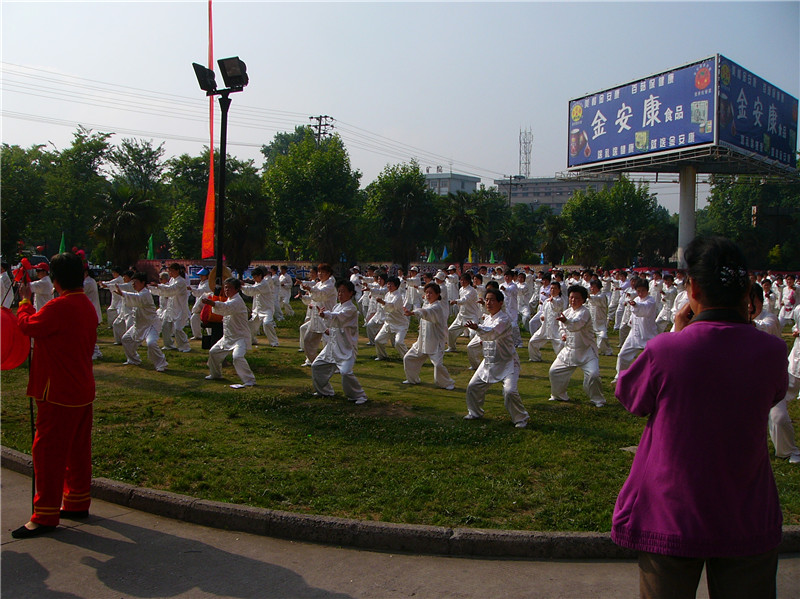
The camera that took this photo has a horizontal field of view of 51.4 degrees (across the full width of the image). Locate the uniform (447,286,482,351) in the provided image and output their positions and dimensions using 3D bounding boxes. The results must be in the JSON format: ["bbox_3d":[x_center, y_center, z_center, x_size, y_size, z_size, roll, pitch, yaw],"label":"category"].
[{"bbox_3d":[1.104,0.324,14.117,0.640,1.140,0.570,0,3,-25],"label":"uniform"}]

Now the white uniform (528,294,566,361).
[{"bbox_3d":[2.279,0.440,13.024,0.620,1.037,0.550,4,4,44],"label":"white uniform"}]

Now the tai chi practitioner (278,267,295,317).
[{"bbox_3d":[-3.507,-0.264,25.806,0.450,1.572,0.550,-1,3,-41],"label":"tai chi practitioner"}]

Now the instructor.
[{"bbox_3d":[-2.045,0.542,4.921,0.560,1.639,0.520,2,3,13],"label":"instructor"}]

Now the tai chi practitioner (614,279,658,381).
[{"bbox_3d":[3.048,0.411,10.626,0.600,1.359,0.650,-2,4,-44],"label":"tai chi practitioner"}]

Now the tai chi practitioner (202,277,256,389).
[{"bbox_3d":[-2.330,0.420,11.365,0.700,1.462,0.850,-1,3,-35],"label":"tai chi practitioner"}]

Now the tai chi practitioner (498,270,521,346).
[{"bbox_3d":[2.088,0.188,16.000,0.650,1.472,0.620,-1,3,-38],"label":"tai chi practitioner"}]

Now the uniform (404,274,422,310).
[{"bbox_3d":[0.369,-0.148,23.575,0.600,1.149,0.550,0,3,-25],"label":"uniform"}]

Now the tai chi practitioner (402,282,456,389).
[{"bbox_3d":[0.363,0.432,10.221,0.680,1.270,0.570,0,3,-25],"label":"tai chi practitioner"}]

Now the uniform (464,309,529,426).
[{"bbox_3d":[0.936,0.637,8.066,0.580,1.102,0.700,-2,4,-45],"label":"uniform"}]

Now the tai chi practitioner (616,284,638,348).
[{"bbox_3d":[4.193,0.239,15.190,0.680,1.318,0.570,0,3,-25],"label":"tai chi practitioner"}]

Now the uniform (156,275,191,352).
[{"bbox_3d":[-3.709,0.214,13.617,0.550,1.248,0.600,-1,3,-34],"label":"uniform"}]

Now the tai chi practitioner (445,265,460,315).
[{"bbox_3d":[1.686,-0.276,26.700,0.500,1.620,0.520,0,2,-22],"label":"tai chi practitioner"}]

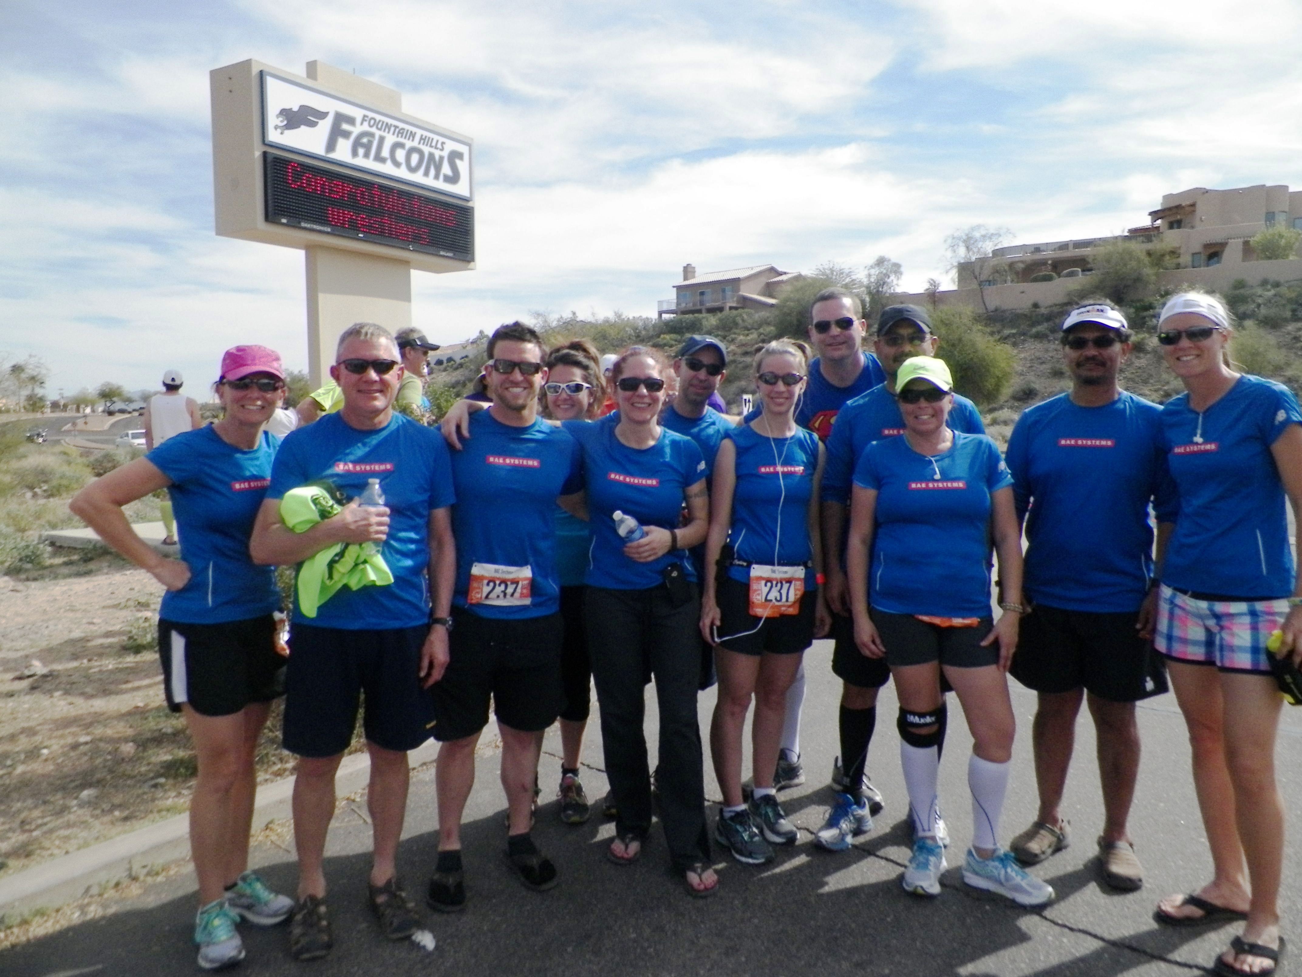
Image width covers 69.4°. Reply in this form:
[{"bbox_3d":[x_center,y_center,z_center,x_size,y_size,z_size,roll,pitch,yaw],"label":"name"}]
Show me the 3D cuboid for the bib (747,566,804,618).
[{"bbox_3d":[0.412,0.335,3.070,0.178,0.172,0.020,0,5,8],"label":"bib"}]

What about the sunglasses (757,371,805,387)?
[{"bbox_3d":[0.428,-0.361,3.090,0.145,0.043,0.150,1,5,11],"label":"sunglasses"}]

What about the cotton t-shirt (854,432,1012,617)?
[{"bbox_3d":[0.844,0.105,2.820,0.460,0.560,0.270,1,5,9],"label":"cotton t-shirt"}]

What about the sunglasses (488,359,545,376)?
[{"bbox_3d":[-0.401,-0.362,2.800,0.145,0.045,0.150,3,9,-14],"label":"sunglasses"}]

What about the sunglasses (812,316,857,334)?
[{"bbox_3d":[0.683,-0.608,3.480,0.145,0.048,0.150,-8,2,20],"label":"sunglasses"}]

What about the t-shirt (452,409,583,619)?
[{"bbox_3d":[-0.411,0.080,2.780,0.460,0.620,0.280,-1,5,-8],"label":"t-shirt"}]

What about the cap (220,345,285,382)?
[{"bbox_3d":[-1.067,-0.334,2.520,0.170,0.120,0.250,-2,6,-27],"label":"cap"}]

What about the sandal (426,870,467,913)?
[{"bbox_3d":[-0.619,1.187,2.867,0.110,0.080,0.280,-1,5,-5],"label":"sandal"}]

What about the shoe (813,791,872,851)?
[{"bbox_3d":[0.657,1.114,3.190,0.110,0.125,0.290,4,7,43],"label":"shoe"}]

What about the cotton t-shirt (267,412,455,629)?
[{"bbox_3d":[-0.788,0.079,2.550,0.490,0.575,0.280,-2,5,-19],"label":"cotton t-shirt"}]

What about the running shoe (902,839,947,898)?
[{"bbox_3d":[0.862,1.156,2.940,0.100,0.105,0.270,2,6,23],"label":"running shoe"}]

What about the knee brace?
[{"bbox_3d":[0.838,0.742,2.930,0.130,0.105,0.130,1,5,16],"label":"knee brace"}]

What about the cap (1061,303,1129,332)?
[{"bbox_3d":[1.335,-0.516,2.830,0.180,0.085,0.250,6,10,31],"label":"cap"}]

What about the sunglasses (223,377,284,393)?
[{"bbox_3d":[-1.057,-0.277,2.500,0.148,0.045,0.155,1,4,-26],"label":"sunglasses"}]

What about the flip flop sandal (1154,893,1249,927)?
[{"bbox_3d":[1.577,1.175,2.677,0.275,0.055,0.100,-1,5,-13],"label":"flip flop sandal"}]

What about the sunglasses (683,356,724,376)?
[{"bbox_3d":[0.178,-0.415,3.200,0.142,0.045,0.145,12,5,-7],"label":"sunglasses"}]

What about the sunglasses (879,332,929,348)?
[{"bbox_3d":[0.825,-0.483,3.070,0.145,0.045,0.150,-1,5,14],"label":"sunglasses"}]

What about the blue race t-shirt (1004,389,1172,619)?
[{"bbox_3d":[1.319,0.044,2.820,0.500,0.650,0.300,1,5,19],"label":"blue race t-shirt"}]

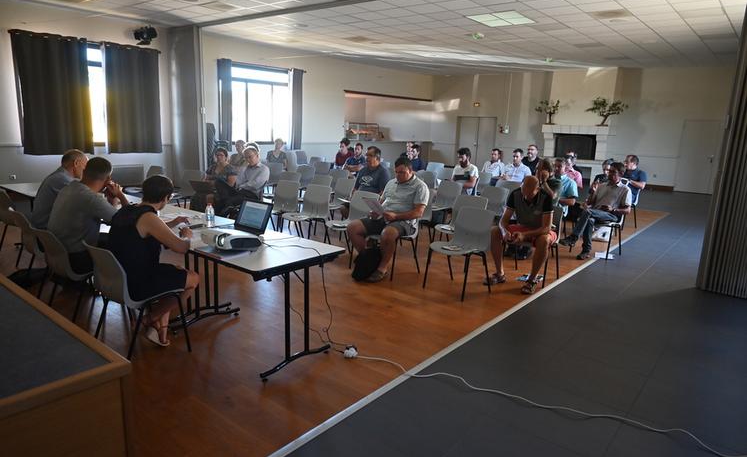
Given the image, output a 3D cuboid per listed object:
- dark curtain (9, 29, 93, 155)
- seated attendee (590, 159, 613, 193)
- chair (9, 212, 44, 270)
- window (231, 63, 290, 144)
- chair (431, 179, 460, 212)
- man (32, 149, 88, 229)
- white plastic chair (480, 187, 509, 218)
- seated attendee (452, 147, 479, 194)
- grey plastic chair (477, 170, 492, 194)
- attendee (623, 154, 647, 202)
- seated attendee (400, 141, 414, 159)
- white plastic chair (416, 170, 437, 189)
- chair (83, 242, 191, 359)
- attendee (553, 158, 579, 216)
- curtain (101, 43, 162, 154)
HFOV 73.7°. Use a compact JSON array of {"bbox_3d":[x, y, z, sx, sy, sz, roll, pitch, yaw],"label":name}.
[{"bbox_3d":[-5.655,-2.357,8.867,0.150,2.070,1.180,12,15,38],"label":"dark curtain"},{"bbox_3d":[3.345,-0.411,7.460,0.820,1.240,0.550,-9,16,-42],"label":"seated attendee"},{"bbox_3d":[-2.894,0.206,4.545,0.500,0.810,0.520,11,15,37],"label":"chair"},{"bbox_3d":[-3.021,-3.233,13.123,0.120,1.950,2.200,12,15,38],"label":"window"},{"bbox_3d":[0.989,-0.246,7.259,0.500,0.810,0.520,12,16,41],"label":"chair"},{"bbox_3d":[-2.716,-0.077,4.727,0.550,1.290,0.800,11,15,37],"label":"man"},{"bbox_3d":[1.586,-0.131,6.870,0.520,0.810,0.530,12,16,40],"label":"white plastic chair"},{"bbox_3d":[1.325,-0.644,8.026,0.500,1.280,0.800,13,16,41],"label":"seated attendee"},{"bbox_3d":[1.847,-0.611,9.115,0.500,0.800,0.510,13,16,41],"label":"grey plastic chair"},{"bbox_3d":[4.171,-0.619,8.480,0.800,1.265,0.500,-6,15,-35],"label":"attendee"},{"bbox_3d":[0.709,-1.278,11.023,0.480,1.220,0.750,12,15,38],"label":"seated attendee"},{"bbox_3d":[0.722,-0.582,8.835,0.530,0.810,0.520,-7,15,-38],"label":"white plastic chair"},{"bbox_3d":[-1.658,0.476,3.451,0.520,0.810,0.530,12,16,40],"label":"chair"},{"bbox_3d":[2.309,-0.288,6.595,0.550,1.250,0.850,13,16,43],"label":"attendee"},{"bbox_3d":[-4.949,-2.629,10.310,0.130,2.170,1.200,11,15,39],"label":"curtain"}]

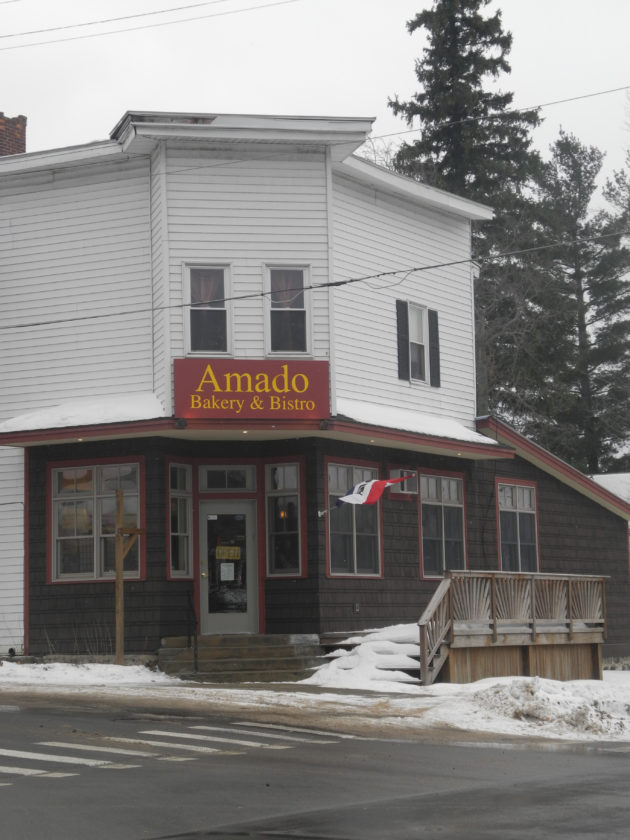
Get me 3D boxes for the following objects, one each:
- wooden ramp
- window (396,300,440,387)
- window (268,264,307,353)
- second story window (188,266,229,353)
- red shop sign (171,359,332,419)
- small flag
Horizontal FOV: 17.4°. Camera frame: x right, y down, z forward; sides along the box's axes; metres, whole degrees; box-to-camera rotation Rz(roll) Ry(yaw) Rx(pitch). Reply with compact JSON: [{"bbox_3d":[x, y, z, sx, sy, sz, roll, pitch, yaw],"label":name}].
[{"bbox_3d":[2.521,3.500,34.927,2.200,1.739,7.551,-5,-7,30],"label":"wooden ramp"},{"bbox_3d":[1.838,-1.359,36.638,0.120,1.435,1.611,-5,-7,30],"label":"window"},{"bbox_3d":[-0.407,-1.699,31.709,0.618,1.342,0.120,0,-6,-11],"label":"window"},{"bbox_3d":[-1.622,-1.686,31.462,0.605,1.322,0.120,0,-6,-11],"label":"second story window"},{"bbox_3d":[-0.942,-0.477,31.385,2.420,0.900,0.100,0,-6,-11],"label":"red shop sign"},{"bbox_3d":[0.943,1.117,32.691,1.300,0.500,0.350,-5,-7,30],"label":"small flag"}]

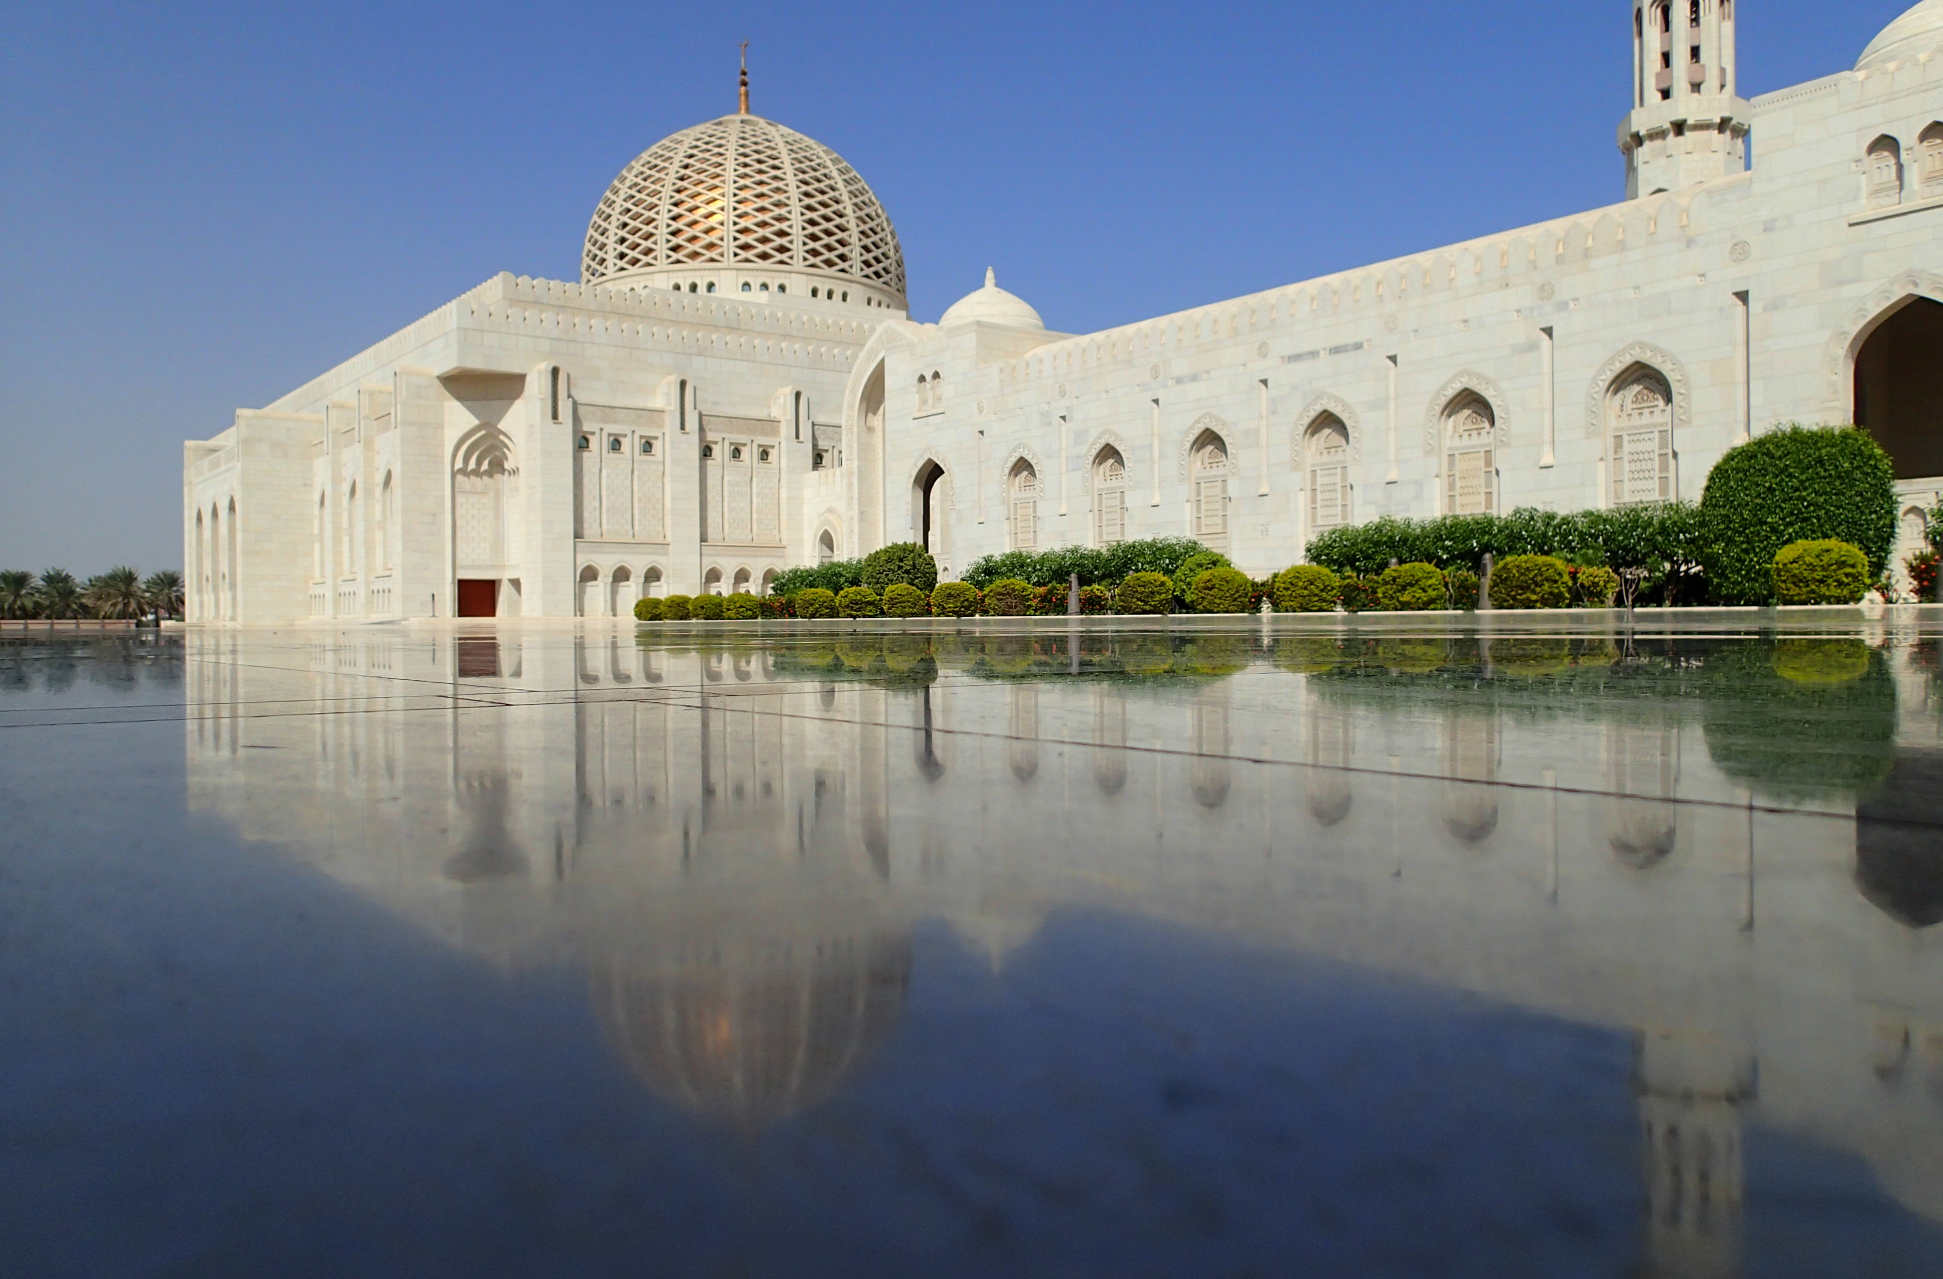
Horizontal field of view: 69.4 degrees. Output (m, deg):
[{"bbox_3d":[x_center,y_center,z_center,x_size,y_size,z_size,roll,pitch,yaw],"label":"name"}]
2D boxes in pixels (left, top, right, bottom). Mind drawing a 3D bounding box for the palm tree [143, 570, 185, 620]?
[{"bbox_3d":[-94.420,-4.460,165.000,5.500,7.200,5.500,0,1,0],"label":"palm tree"}]

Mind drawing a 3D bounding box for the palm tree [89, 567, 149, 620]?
[{"bbox_3d":[-98.830,-4.580,163.000,6.100,7.400,6.100,0,1,0],"label":"palm tree"}]

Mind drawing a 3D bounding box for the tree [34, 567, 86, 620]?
[{"bbox_3d":[-104.330,-4.440,161.000,5.300,7.200,5.300,0,1,0],"label":"tree"}]

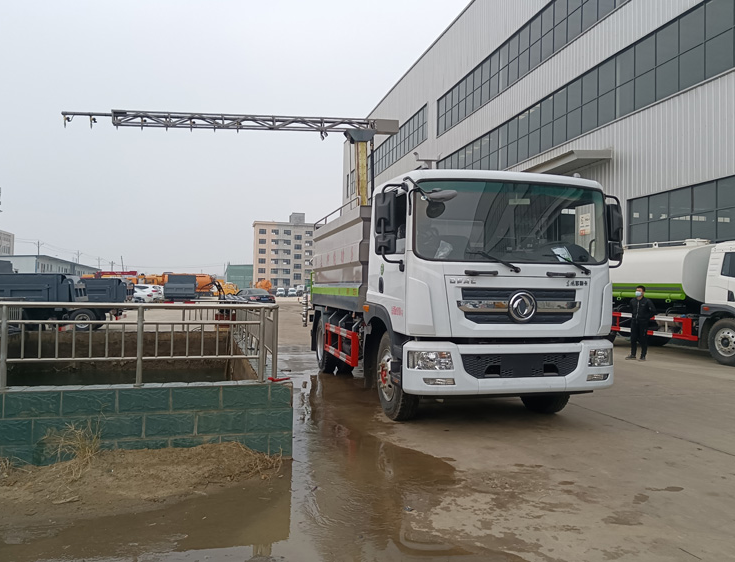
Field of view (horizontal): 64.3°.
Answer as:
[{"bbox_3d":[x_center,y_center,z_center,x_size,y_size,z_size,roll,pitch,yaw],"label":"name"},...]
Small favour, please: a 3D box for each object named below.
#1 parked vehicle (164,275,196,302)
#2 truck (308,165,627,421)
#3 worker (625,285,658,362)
[{"bbox_3d":[-13.580,0.796,42.753,2.100,2.350,5.700,1,-1,-16],"label":"parked vehicle"},{"bbox_3d":[0.745,0.197,9.667,2.520,3.000,7.520,1,-1,-14],"label":"truck"},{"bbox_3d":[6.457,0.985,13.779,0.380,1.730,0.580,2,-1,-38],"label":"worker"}]

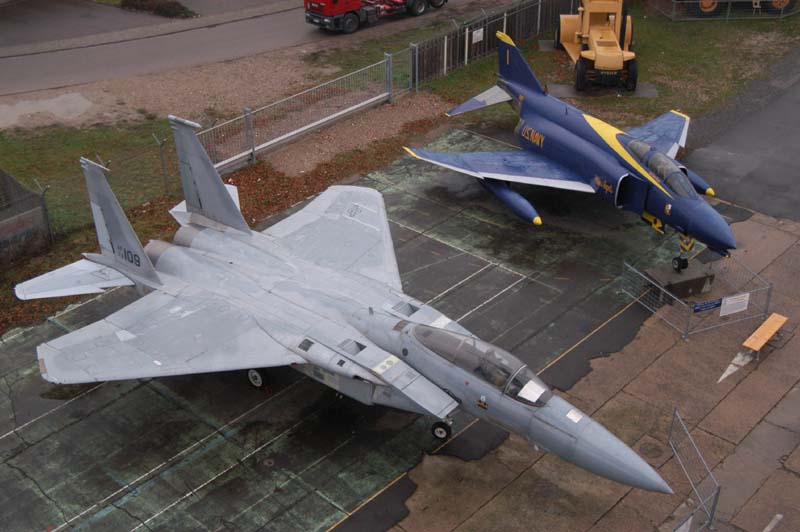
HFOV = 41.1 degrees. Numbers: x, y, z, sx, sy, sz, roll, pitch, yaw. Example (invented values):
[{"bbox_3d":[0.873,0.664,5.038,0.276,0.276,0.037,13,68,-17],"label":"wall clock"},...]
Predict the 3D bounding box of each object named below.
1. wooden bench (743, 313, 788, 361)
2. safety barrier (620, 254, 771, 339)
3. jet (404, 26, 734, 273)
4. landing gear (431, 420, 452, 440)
[{"bbox_3d":[10.845,2.148,31.645,0.460,0.490,2.170,23,39,36],"label":"wooden bench"},{"bbox_3d":[9.283,0.749,33.516,3.400,1.100,2.950,-11,32,-15],"label":"safety barrier"},{"bbox_3d":[7.054,-4.407,38.669,11.710,5.050,17.500,-10,25,-16],"label":"jet"},{"bbox_3d":[1.117,4.363,28.353,0.600,0.620,0.300,21,38,34],"label":"landing gear"}]

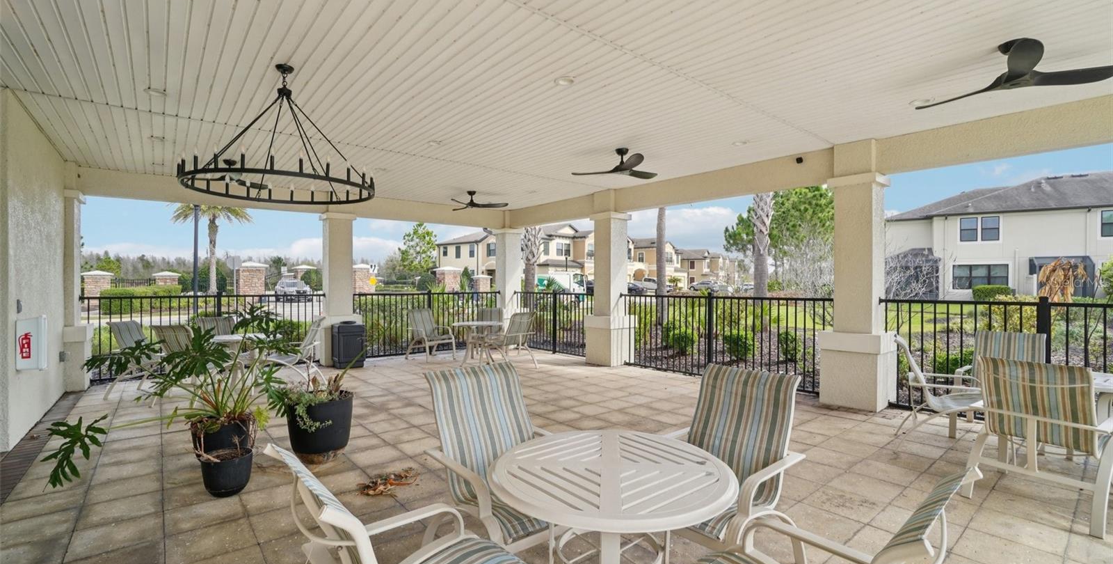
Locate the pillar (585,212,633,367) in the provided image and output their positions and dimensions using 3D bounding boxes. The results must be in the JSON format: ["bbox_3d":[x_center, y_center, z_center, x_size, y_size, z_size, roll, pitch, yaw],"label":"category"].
[{"bbox_3d":[0.953,0.121,8.274,0.610,2.630,0.610,0,0,-41],"label":"pillar"}]

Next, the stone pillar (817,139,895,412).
[{"bbox_3d":[3.610,-0.080,5.602,0.610,3.060,0.610,0,0,-41],"label":"stone pillar"}]

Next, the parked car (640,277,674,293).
[{"bbox_3d":[12.000,0.400,56.000,5.100,1.750,1.950,0,0,32],"label":"parked car"}]

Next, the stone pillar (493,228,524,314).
[{"bbox_3d":[-1.160,0.117,11.099,0.550,2.760,0.550,0,0,-41],"label":"stone pillar"}]

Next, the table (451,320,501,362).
[{"bbox_3d":[-1.489,1.131,8.630,0.990,0.730,0.990,0,0,0],"label":"table"}]

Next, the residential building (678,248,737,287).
[{"bbox_3d":[33.508,-2.509,104.995,15.000,8.200,36.000,0,0,29],"label":"residential building"}]

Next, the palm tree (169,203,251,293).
[{"bbox_3d":[-25.999,-2.600,35.000,5.200,8.400,5.200,0,0,-37],"label":"palm tree"}]

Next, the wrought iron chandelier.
[{"bbox_3d":[-2.129,-1.192,3.650,1.330,0.985,1.330,0,0,-41],"label":"wrought iron chandelier"}]

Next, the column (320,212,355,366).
[{"bbox_3d":[-3.829,0.107,8.228,0.610,2.630,0.610,0,0,-41],"label":"column"}]

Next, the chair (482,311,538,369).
[{"bbox_3d":[-0.850,1.010,8.080,0.650,0.980,0.820,0,0,-44],"label":"chair"}]

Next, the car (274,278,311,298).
[{"bbox_3d":[-20.768,0.690,36.600,1.880,1.700,4.600,0,0,-42],"label":"car"}]

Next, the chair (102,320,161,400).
[{"bbox_3d":[-5.339,0.994,6.090,0.720,0.980,0.620,0,0,5],"label":"chair"}]

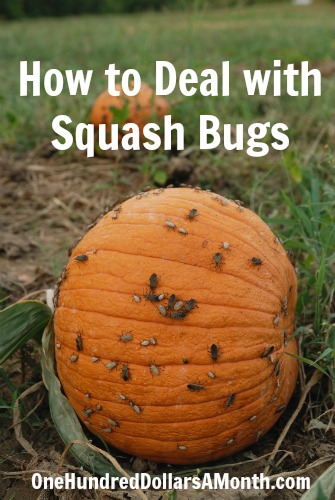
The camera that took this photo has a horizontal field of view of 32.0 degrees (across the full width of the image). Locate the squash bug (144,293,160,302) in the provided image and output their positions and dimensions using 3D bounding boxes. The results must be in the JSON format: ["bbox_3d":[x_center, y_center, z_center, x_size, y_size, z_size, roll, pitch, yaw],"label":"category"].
[{"bbox_3d":[-0.014,0.045,0.546,0.015,0.007,0.005,20,-11,12],"label":"squash bug"}]

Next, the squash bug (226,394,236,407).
[{"bbox_3d":[0.062,0.147,0.571,0.007,0.015,0.005,16,13,-34],"label":"squash bug"}]

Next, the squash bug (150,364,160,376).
[{"bbox_3d":[-0.011,0.109,0.527,0.006,0.012,0.004,-27,4,12],"label":"squash bug"}]

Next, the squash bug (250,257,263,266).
[{"bbox_3d":[0.092,0.011,0.586,0.015,0.004,0.006,30,46,-32],"label":"squash bug"}]

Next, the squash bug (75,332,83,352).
[{"bbox_3d":[-0.084,0.088,0.549,0.006,0.015,0.004,-2,-1,40],"label":"squash bug"}]

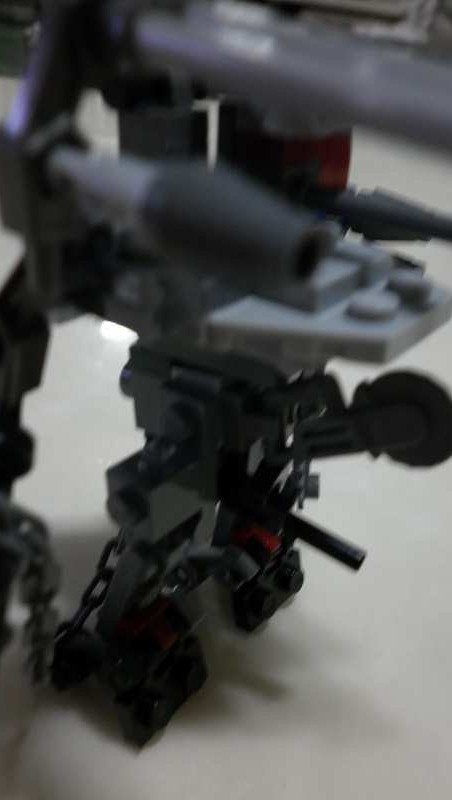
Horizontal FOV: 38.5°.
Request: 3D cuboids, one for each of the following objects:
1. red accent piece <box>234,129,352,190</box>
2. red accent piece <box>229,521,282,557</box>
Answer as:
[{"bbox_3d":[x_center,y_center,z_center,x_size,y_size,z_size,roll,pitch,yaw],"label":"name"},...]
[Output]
[{"bbox_3d":[0.009,-0.031,0.086,0.008,0.009,0.016,24,39,33],"label":"red accent piece"},{"bbox_3d":[0.005,0.024,0.110,0.010,0.004,0.008,24,39,33],"label":"red accent piece"}]

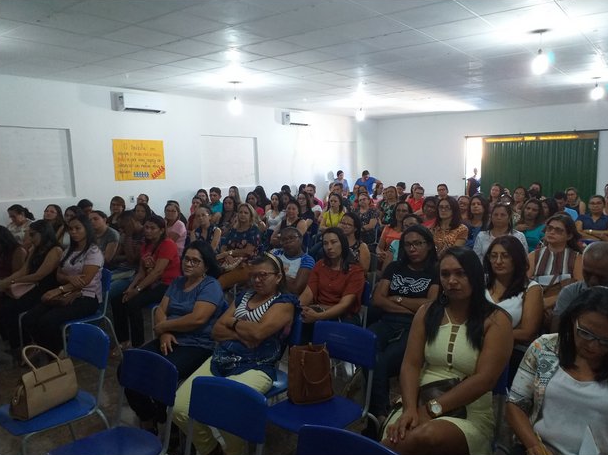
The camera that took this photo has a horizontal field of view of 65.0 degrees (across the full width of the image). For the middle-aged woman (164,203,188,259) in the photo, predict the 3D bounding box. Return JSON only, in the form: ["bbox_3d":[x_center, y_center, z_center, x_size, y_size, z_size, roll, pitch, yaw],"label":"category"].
[{"bbox_3d":[-1.634,0.339,5.555,0.480,1.220,0.770,4,9,36],"label":"middle-aged woman"}]

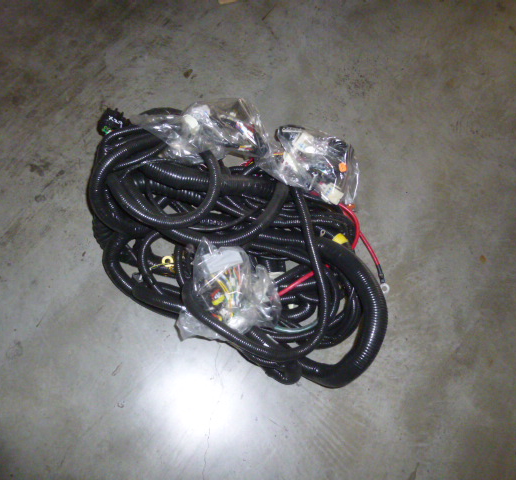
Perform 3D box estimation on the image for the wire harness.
[{"bbox_3d":[-0.034,-0.047,0.803,0.611,0.130,0.483,19,69,0],"label":"wire harness"}]

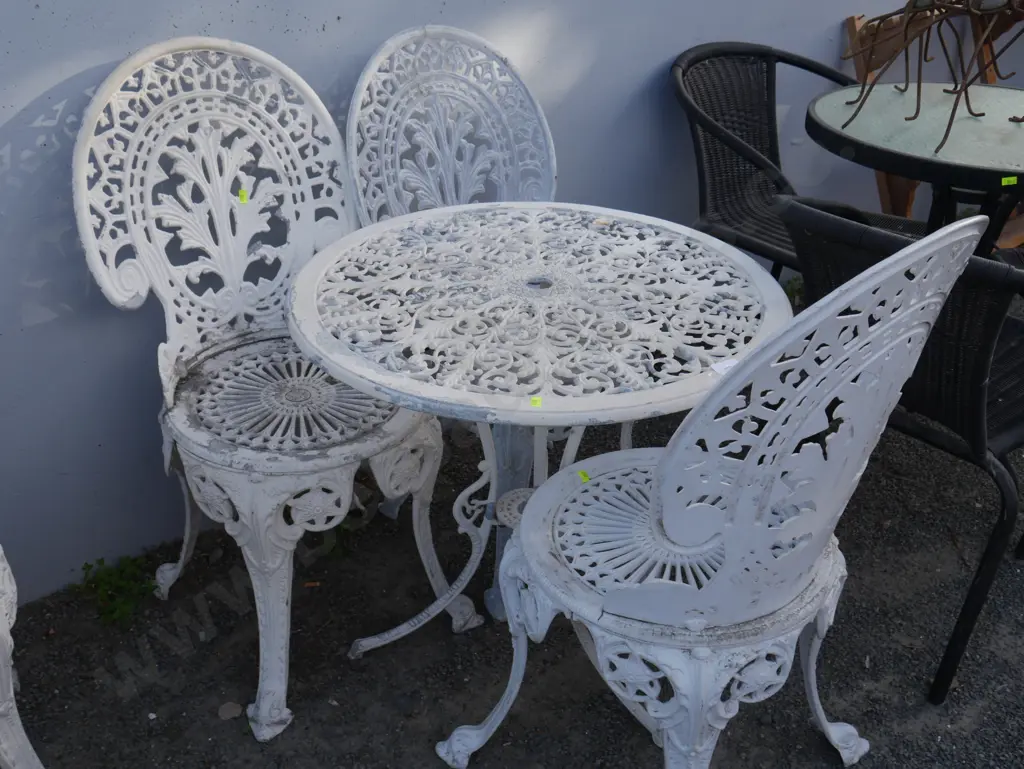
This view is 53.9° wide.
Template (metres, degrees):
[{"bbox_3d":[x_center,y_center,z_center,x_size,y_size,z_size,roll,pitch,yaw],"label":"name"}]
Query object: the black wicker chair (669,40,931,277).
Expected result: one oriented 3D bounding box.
[{"bbox_3d":[0.604,-0.321,2.215,0.560,0.740,0.575,-22,37,-35],"label":"black wicker chair"}]

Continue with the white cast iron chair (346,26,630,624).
[{"bbox_3d":[-0.016,-0.126,1.761,0.425,0.895,0.455,-20,36,-33],"label":"white cast iron chair"}]

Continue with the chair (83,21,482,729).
[{"bbox_3d":[-0.334,-0.017,1.496,0.425,0.895,0.455,-23,38,-35],"label":"chair"}]

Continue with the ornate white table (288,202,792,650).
[{"bbox_3d":[0.030,0.133,1.524,0.675,0.620,0.675,-21,37,-34],"label":"ornate white table"}]

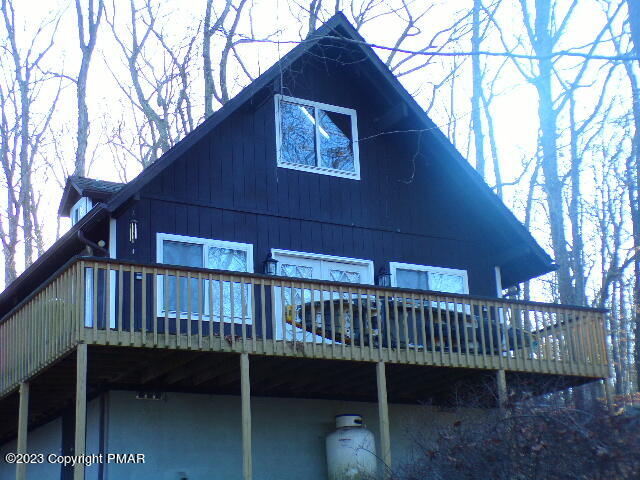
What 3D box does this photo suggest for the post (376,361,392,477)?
[{"bbox_3d":[0.892,2.535,14.325,0.090,1.680,0.090,7,-19,-27],"label":"post"}]

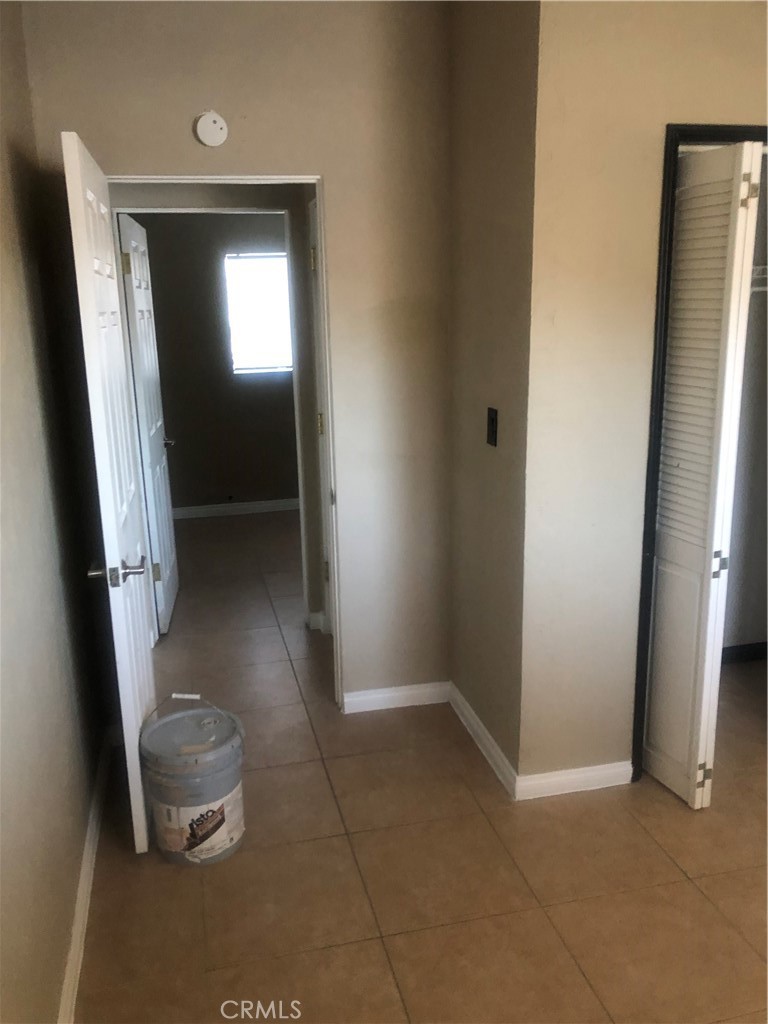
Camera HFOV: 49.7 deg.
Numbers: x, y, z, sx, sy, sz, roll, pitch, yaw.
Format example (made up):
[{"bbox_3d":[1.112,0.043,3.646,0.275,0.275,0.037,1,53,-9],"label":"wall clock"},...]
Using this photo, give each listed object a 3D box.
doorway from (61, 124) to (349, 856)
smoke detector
[{"bbox_3d":[-0.487,-0.076,2.734,0.772,2.050,0.799,-4,14,-12],"label":"doorway"},{"bbox_3d":[-0.575,-1.279,2.778,0.106,0.108,0.036,-4,14,-12],"label":"smoke detector"}]

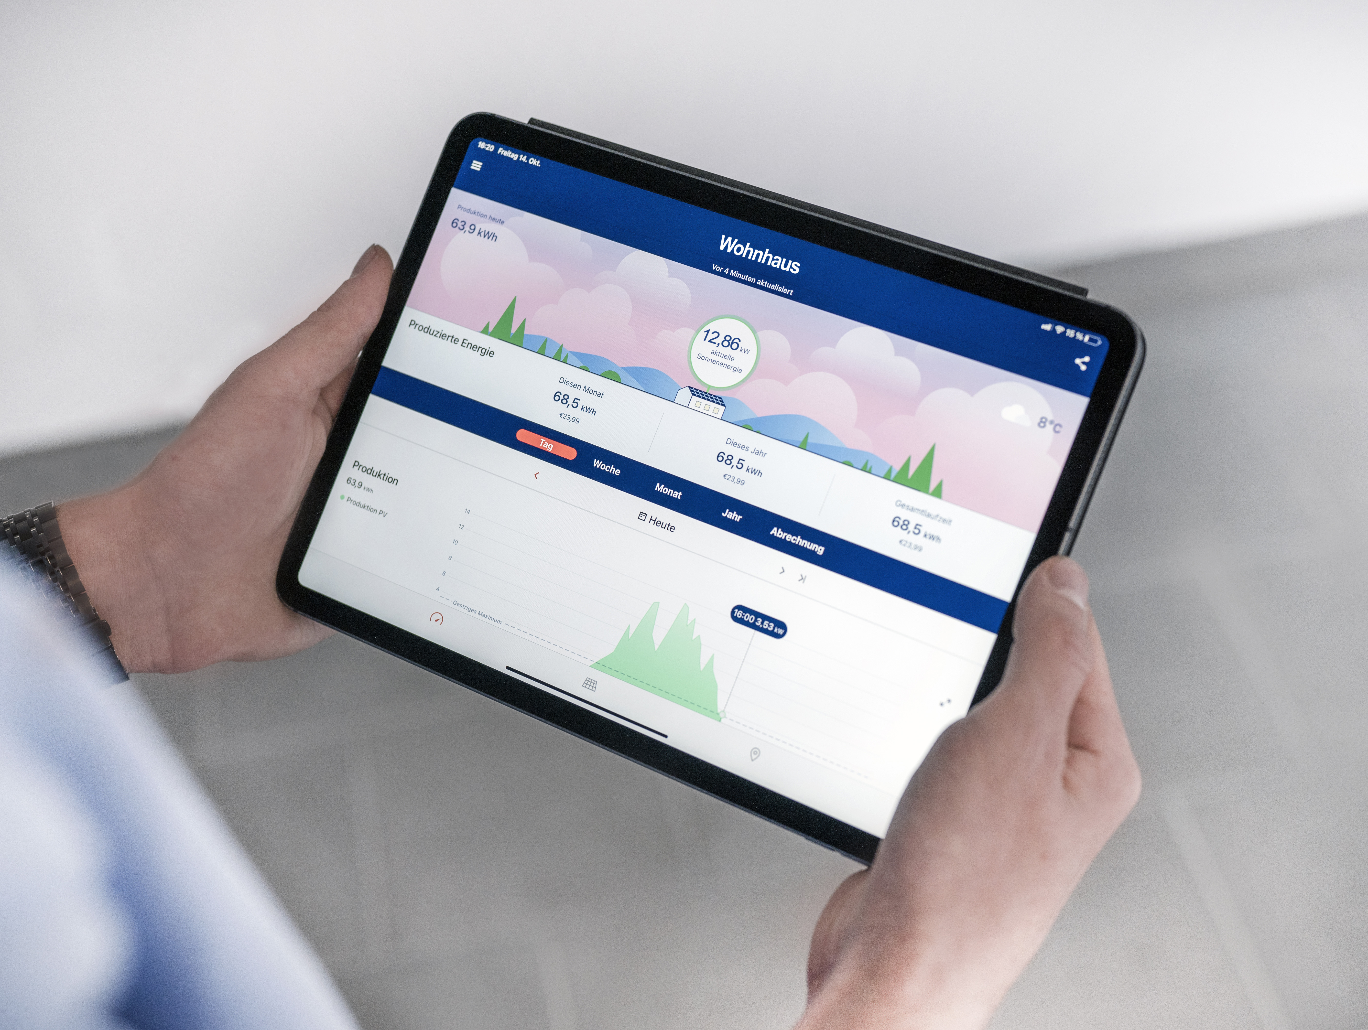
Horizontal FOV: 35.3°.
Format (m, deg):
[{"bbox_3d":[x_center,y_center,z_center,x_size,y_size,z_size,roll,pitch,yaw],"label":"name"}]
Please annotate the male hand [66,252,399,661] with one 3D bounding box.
[{"bbox_3d":[-0.130,-0.015,0.733,0.186,0.068,0.114,-22,79,7],"label":"male hand"}]

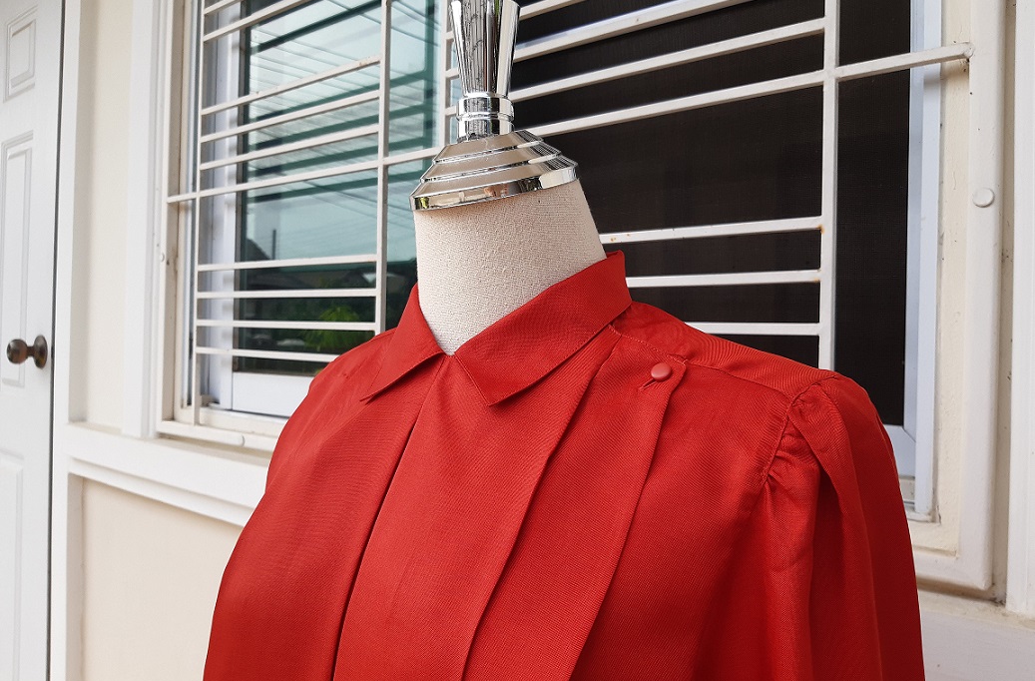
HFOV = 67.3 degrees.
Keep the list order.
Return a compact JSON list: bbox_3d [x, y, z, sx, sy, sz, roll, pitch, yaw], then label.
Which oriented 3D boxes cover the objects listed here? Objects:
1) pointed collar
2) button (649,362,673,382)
[{"bbox_3d":[-0.005,-0.013,0.497,0.153,0.098,0.160,1,0,33],"label":"pointed collar"},{"bbox_3d":[0.079,0.018,0.430,0.011,0.011,0.004,1,-33,26],"label":"button"}]

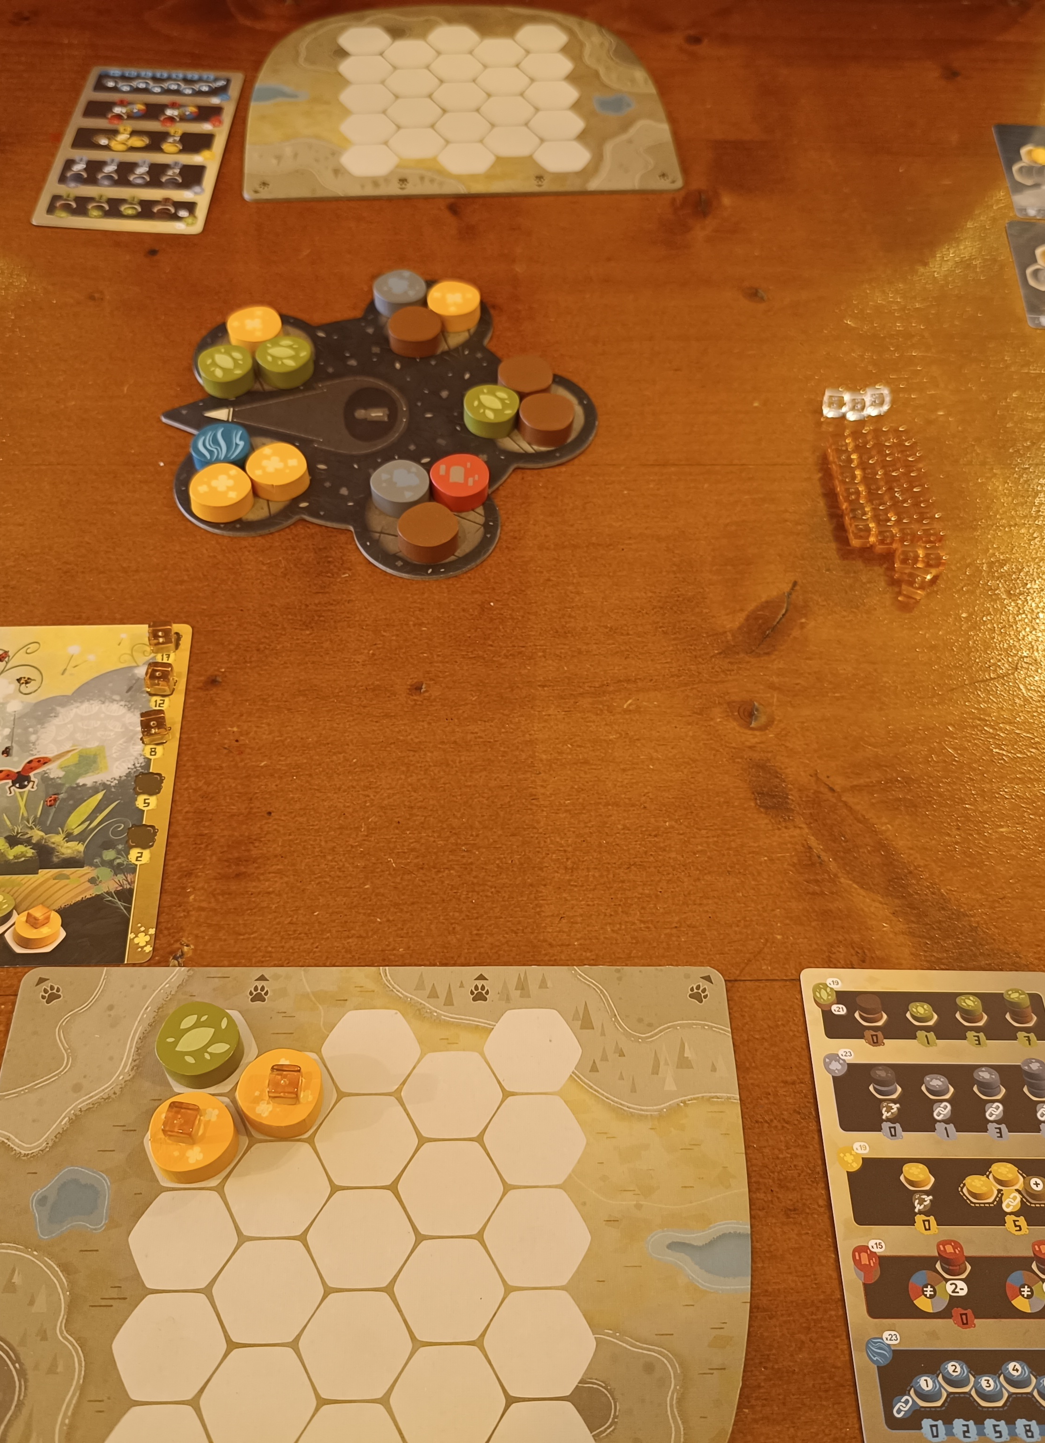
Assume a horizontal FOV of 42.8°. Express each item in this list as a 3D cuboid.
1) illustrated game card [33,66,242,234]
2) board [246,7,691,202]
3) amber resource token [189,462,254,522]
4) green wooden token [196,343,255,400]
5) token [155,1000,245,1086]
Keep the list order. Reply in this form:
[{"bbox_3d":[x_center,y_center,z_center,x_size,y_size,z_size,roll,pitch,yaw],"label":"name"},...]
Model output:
[{"bbox_3d":[-0.165,-0.251,0.585,0.070,0.001,0.120,2,55,-1],"label":"illustrated game card"},{"bbox_3d":[-0.030,-0.289,0.616,0.190,0.002,0.158,-3,55,-4],"label":"board"},{"bbox_3d":[-0.104,-0.079,0.461,0.021,0.008,0.021,1,55,-2],"label":"amber resource token"},{"bbox_3d":[-0.110,-0.130,0.496,0.021,0.008,0.021,1,55,-2],"label":"green wooden token"},{"bbox_3d":[-0.084,0.084,0.348,0.021,0.008,0.021,1,55,-2],"label":"token"}]

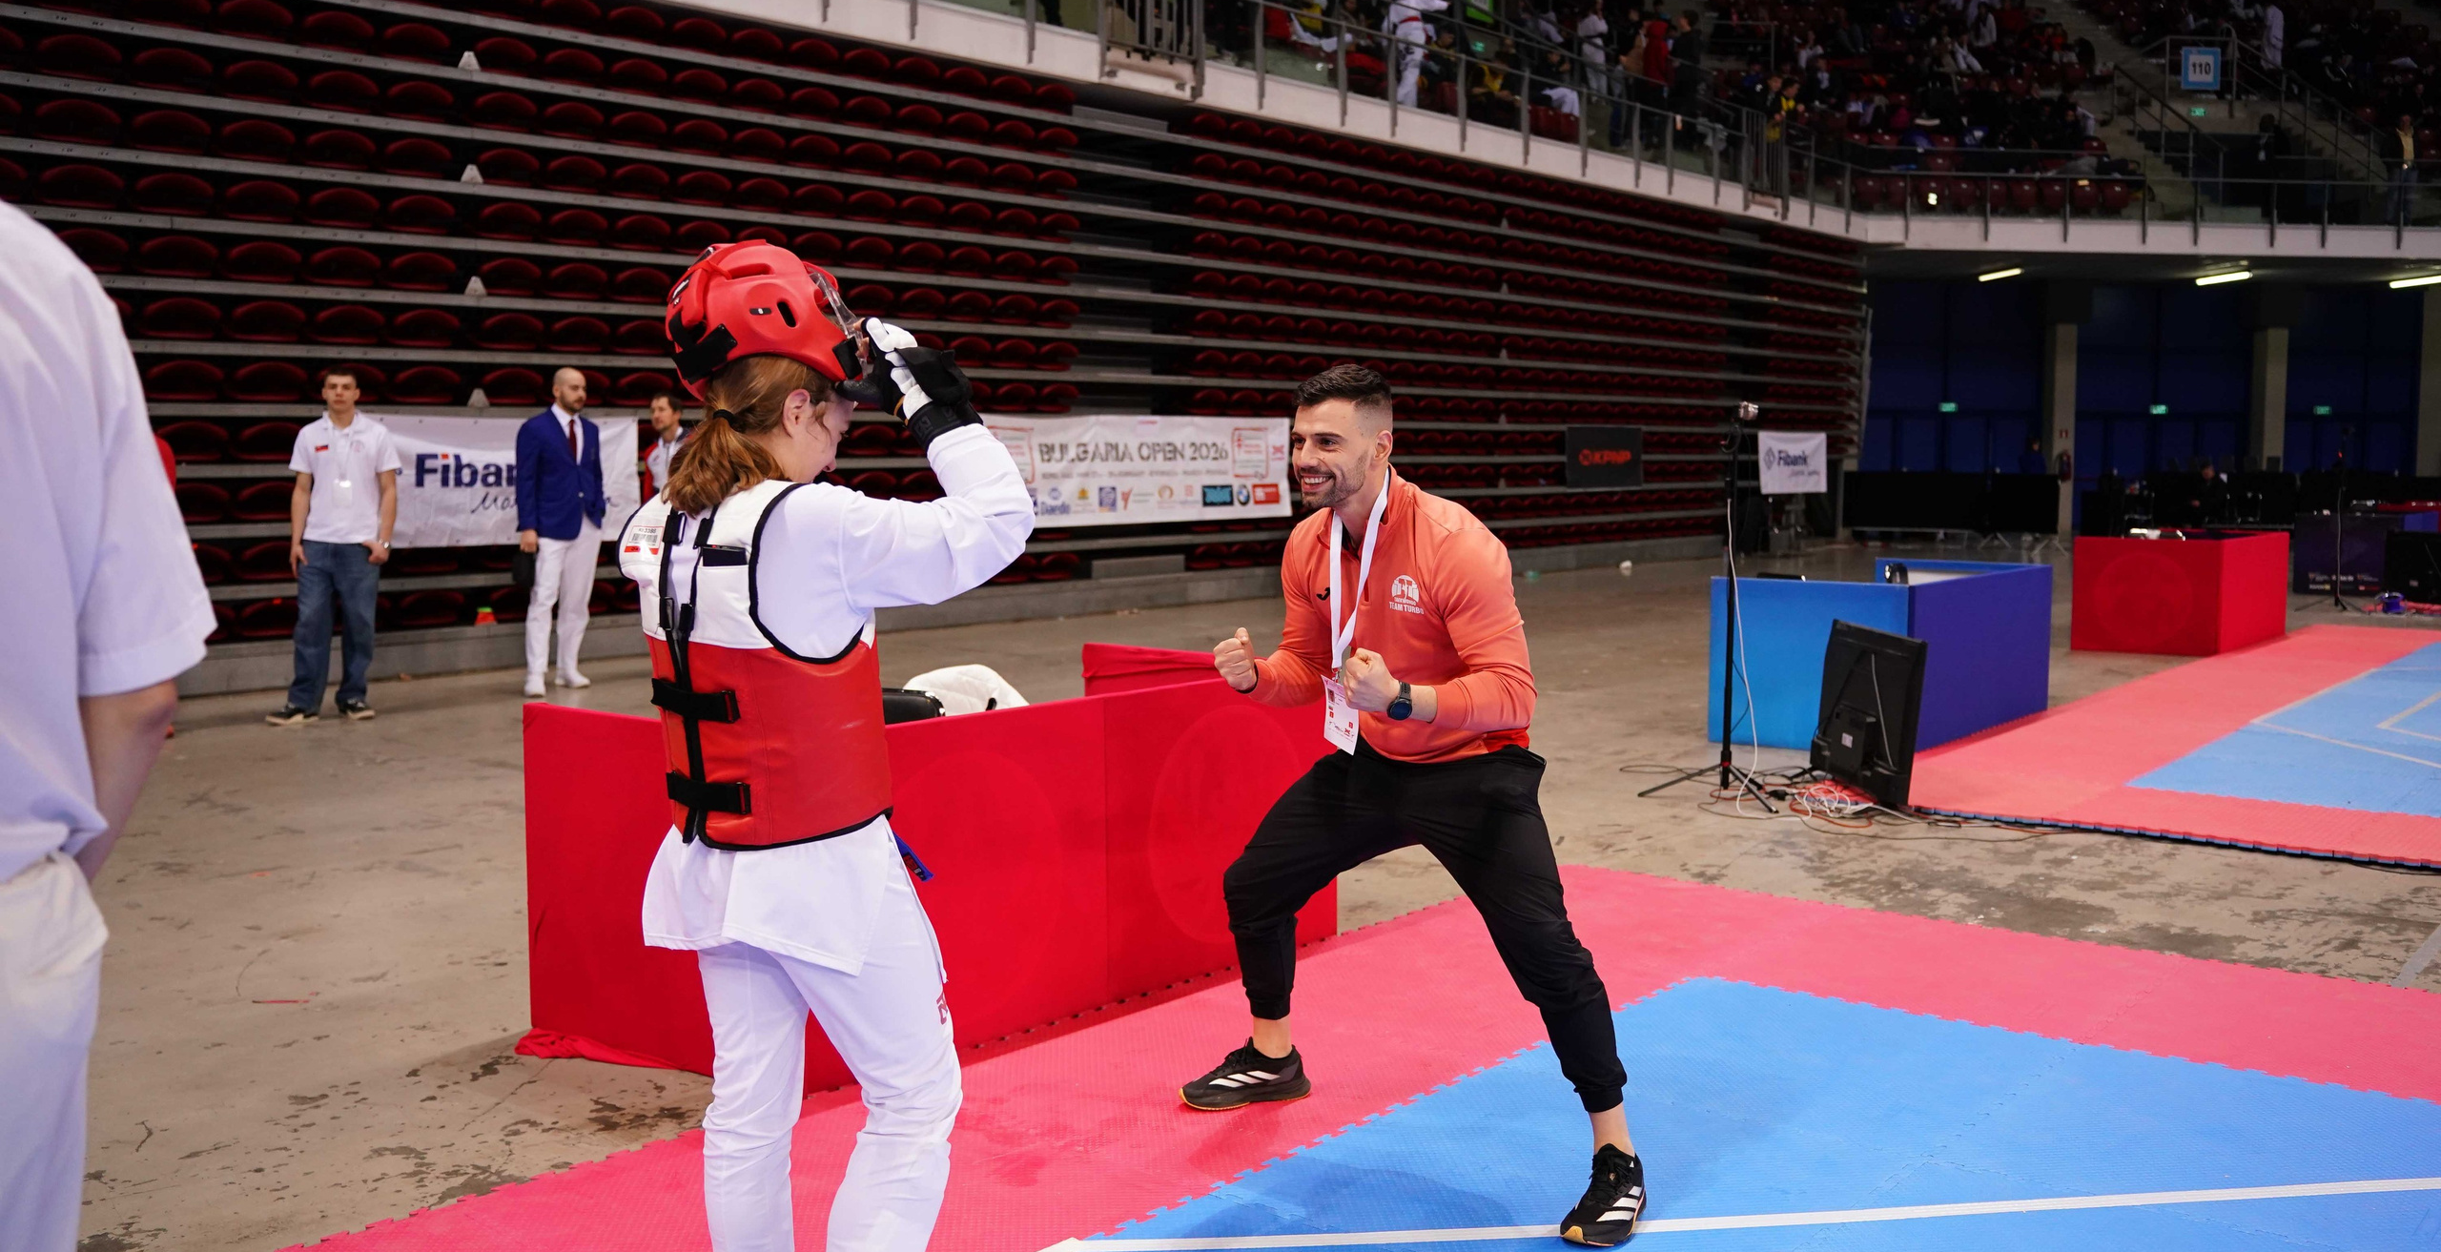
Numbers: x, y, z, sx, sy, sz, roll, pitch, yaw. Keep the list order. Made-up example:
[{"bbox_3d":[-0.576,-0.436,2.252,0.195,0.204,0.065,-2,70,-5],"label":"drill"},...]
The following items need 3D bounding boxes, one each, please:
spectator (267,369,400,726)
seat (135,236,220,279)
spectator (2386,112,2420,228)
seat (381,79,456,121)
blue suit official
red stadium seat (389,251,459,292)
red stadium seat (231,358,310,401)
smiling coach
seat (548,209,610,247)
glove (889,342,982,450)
[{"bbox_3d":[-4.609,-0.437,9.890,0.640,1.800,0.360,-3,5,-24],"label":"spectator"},{"bbox_3d":[-6.031,-2.130,10.967,0.390,0.280,0.470,4,7,40],"label":"seat"},{"bbox_3d":[18.373,-7.083,29.500,0.500,1.770,0.360,-1,5,6],"label":"spectator"},{"bbox_3d":[-5.110,-3.345,12.098,0.320,0.270,0.440,4,7,42],"label":"seat"},{"bbox_3d":[-3.785,-0.555,10.922,0.340,1.840,0.510,3,6,44],"label":"blue suit official"},{"bbox_3d":[-5.084,-2.258,12.093,0.390,0.280,0.470,4,7,40],"label":"red stadium seat"},{"bbox_3d":[-5.714,-1.483,11.411,0.390,0.280,0.470,4,7,40],"label":"red stadium seat"},{"bbox_3d":[0.302,0.289,3.612,1.040,1.550,0.680,5,7,44],"label":"smiling coach"},{"bbox_3d":[-4.267,-2.642,12.612,0.280,0.270,0.445,3,6,44],"label":"seat"},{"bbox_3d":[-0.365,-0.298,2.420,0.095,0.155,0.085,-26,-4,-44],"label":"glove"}]

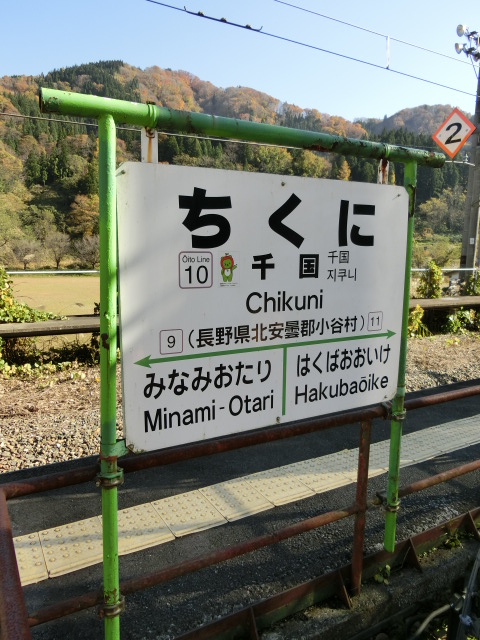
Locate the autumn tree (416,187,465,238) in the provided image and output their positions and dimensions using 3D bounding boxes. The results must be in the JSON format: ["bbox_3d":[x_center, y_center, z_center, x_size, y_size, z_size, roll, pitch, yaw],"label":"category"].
[{"bbox_3d":[37.056,-19.770,85.000,8.920,9.280,8.470,1,5,0],"label":"autumn tree"}]

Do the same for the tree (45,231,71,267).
[{"bbox_3d":[-21.717,-8.359,55.000,3.000,4.440,2.850,1,5,0],"label":"tree"}]

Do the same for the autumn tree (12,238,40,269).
[{"bbox_3d":[-25.406,-7.854,55.000,3.230,3.580,3.070,1,5,0],"label":"autumn tree"}]

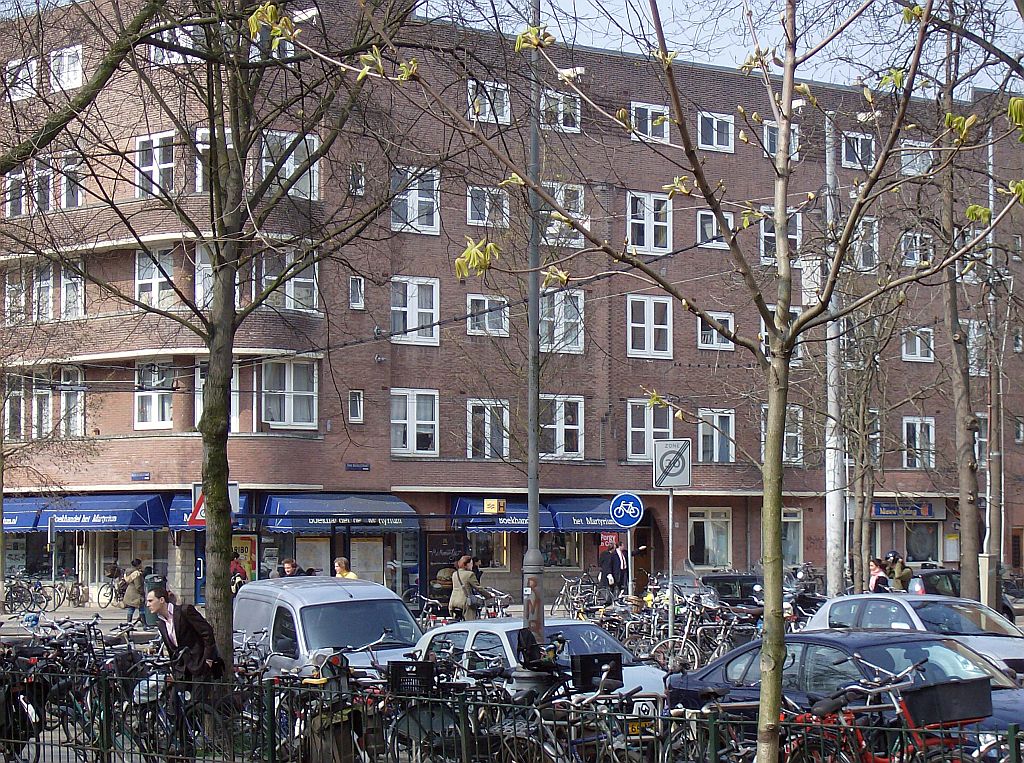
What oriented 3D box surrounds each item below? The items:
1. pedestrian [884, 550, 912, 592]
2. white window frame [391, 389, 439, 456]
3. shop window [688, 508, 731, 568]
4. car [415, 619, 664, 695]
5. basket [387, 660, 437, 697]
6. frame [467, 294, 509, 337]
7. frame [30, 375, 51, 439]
[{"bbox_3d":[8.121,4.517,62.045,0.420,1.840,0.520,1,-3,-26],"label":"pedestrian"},{"bbox_3d":[-2.839,1.193,84.087,2.027,1.910,0.150,3,-4,-42],"label":"white window frame"},{"bbox_3d":[5.952,4.700,88.581,1.860,1.790,0.150,3,-4,-42],"label":"shop window"},{"bbox_3d":[0.378,3.038,29.022,1.630,1.400,3.710,2,-3,-28],"label":"car"},{"bbox_3d":[-0.851,2.516,25.000,0.410,0.290,0.310,0,-3,-7],"label":"basket"},{"bbox_3d":[-0.688,-1.914,86.199,1.632,1.168,0.150,3,-4,-42],"label":"frame"},{"bbox_3d":[-12.971,0.704,81.451,0.150,1.820,0.980,3,-4,-42],"label":"frame"}]

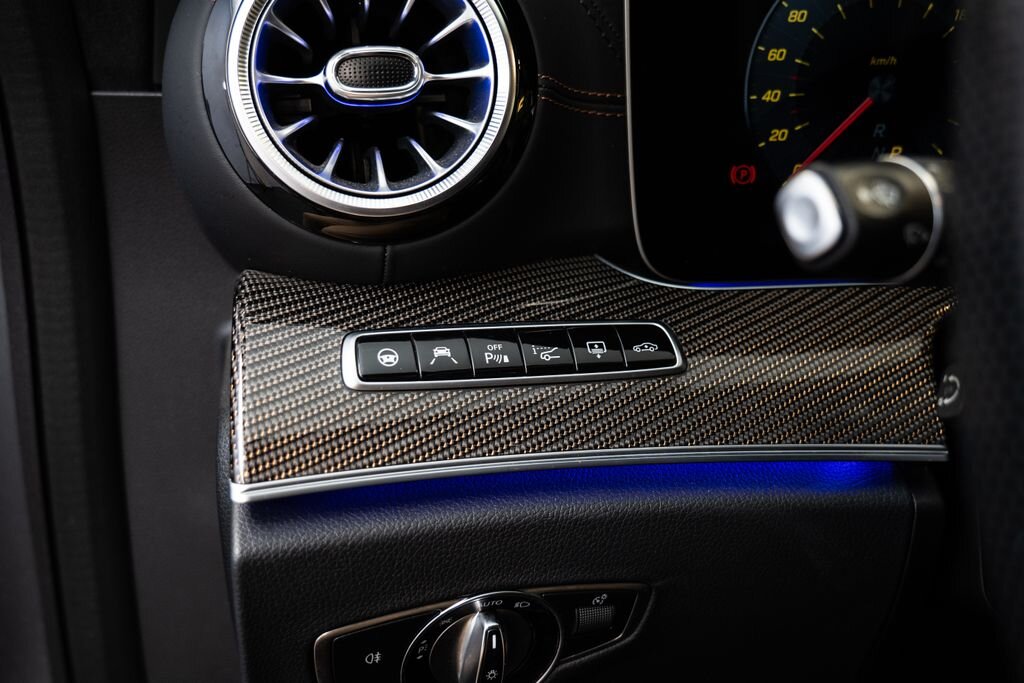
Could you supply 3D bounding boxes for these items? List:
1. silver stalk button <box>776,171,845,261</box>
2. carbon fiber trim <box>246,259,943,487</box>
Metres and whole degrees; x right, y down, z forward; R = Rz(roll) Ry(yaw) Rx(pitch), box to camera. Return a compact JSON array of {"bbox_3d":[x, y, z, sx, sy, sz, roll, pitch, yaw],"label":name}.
[{"bbox_3d":[0.085,-0.036,0.318,0.009,0.025,0.020,-5,18,-32],"label":"silver stalk button"},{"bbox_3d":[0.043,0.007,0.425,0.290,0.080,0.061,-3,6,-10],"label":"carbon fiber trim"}]

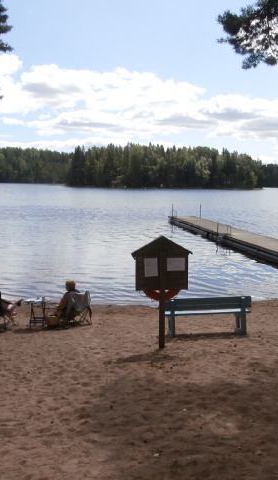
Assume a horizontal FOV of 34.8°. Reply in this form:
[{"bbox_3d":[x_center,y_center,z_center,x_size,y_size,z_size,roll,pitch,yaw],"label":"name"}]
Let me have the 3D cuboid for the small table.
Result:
[{"bbox_3d":[-2.131,1.496,9.174,0.460,0.640,0.420,1,7,0],"label":"small table"}]

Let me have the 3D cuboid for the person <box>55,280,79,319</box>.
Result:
[{"bbox_3d":[-1.530,1.325,9.468,0.520,0.970,0.780,-5,9,-40],"label":"person"}]

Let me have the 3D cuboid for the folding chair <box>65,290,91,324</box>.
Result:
[{"bbox_3d":[-1.311,1.453,9.525,0.660,0.760,0.570,-5,9,-40],"label":"folding chair"}]

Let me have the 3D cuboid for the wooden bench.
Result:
[{"bbox_3d":[1.328,1.444,8.699,1.620,0.750,0.500,0,7,-7],"label":"wooden bench"}]

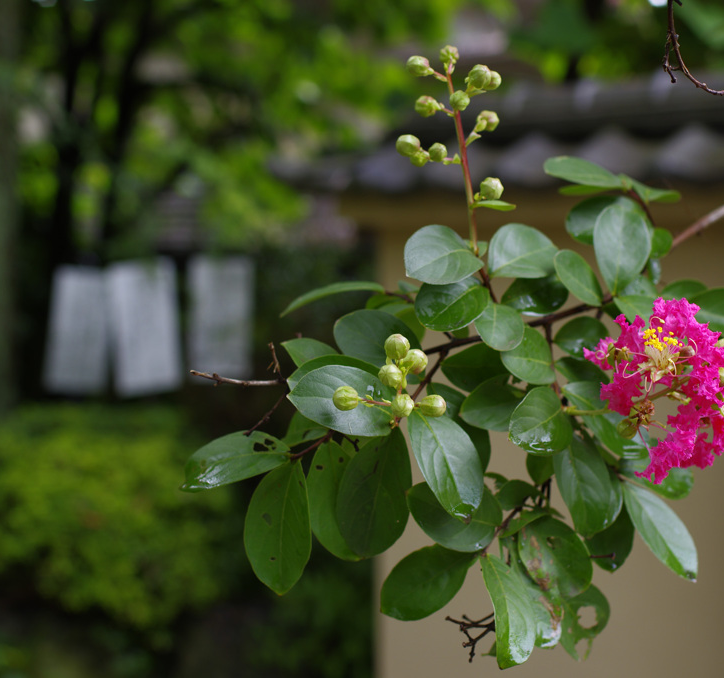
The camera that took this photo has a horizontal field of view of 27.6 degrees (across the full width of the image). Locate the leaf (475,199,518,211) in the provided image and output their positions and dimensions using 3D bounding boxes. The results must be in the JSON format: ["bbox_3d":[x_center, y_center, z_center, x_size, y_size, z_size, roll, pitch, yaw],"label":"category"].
[{"bbox_3d":[0.050,-0.050,0.548,0.016,0.004,0.008,5,14,11],"label":"leaf"}]

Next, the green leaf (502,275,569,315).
[{"bbox_3d":[0.070,-0.020,0.595,0.027,0.021,0.007,-16,-49,21],"label":"green leaf"}]

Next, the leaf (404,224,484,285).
[{"bbox_3d":[0.031,-0.031,0.541,0.035,0.022,0.008,-5,-36,-31],"label":"leaf"}]

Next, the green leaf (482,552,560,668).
[{"bbox_3d":[0.061,0.106,0.572,0.024,0.046,0.010,-13,-19,-11],"label":"green leaf"}]

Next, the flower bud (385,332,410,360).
[{"bbox_3d":[0.013,0.003,0.541,0.009,0.010,0.009,-6,24,2],"label":"flower bud"}]

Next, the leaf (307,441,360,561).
[{"bbox_3d":[-0.010,0.065,0.590,0.023,0.050,0.007,-14,0,3],"label":"leaf"}]

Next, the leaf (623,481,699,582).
[{"bbox_3d":[0.141,0.090,0.695,0.025,0.057,0.009,-27,-14,-37],"label":"leaf"}]

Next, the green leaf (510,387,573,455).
[{"bbox_3d":[0.081,0.037,0.669,0.035,0.009,0.029,-28,49,-30],"label":"green leaf"}]

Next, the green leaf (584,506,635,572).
[{"bbox_3d":[0.095,0.071,0.562,0.019,0.037,0.007,4,-8,7],"label":"green leaf"}]

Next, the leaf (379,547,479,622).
[{"bbox_3d":[0.028,0.100,0.600,0.045,0.025,0.006,-29,-30,-13],"label":"leaf"}]

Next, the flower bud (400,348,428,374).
[{"bbox_3d":[0.020,0.009,0.560,0.010,0.009,0.009,-24,-11,27],"label":"flower bud"}]

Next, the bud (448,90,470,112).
[{"bbox_3d":[0.038,-0.092,0.570,0.008,0.008,0.009,0,-24,0],"label":"bud"}]

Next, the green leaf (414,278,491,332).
[{"bbox_3d":[0.034,-0.012,0.544,0.032,0.018,0.008,-25,-18,-22],"label":"green leaf"}]

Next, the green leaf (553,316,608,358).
[{"bbox_3d":[0.091,-0.001,0.610,0.025,0.020,0.006,-3,-30,34],"label":"green leaf"}]

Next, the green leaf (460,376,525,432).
[{"bbox_3d":[0.060,0.030,0.674,0.032,0.026,0.007,-17,-25,-2],"label":"green leaf"}]

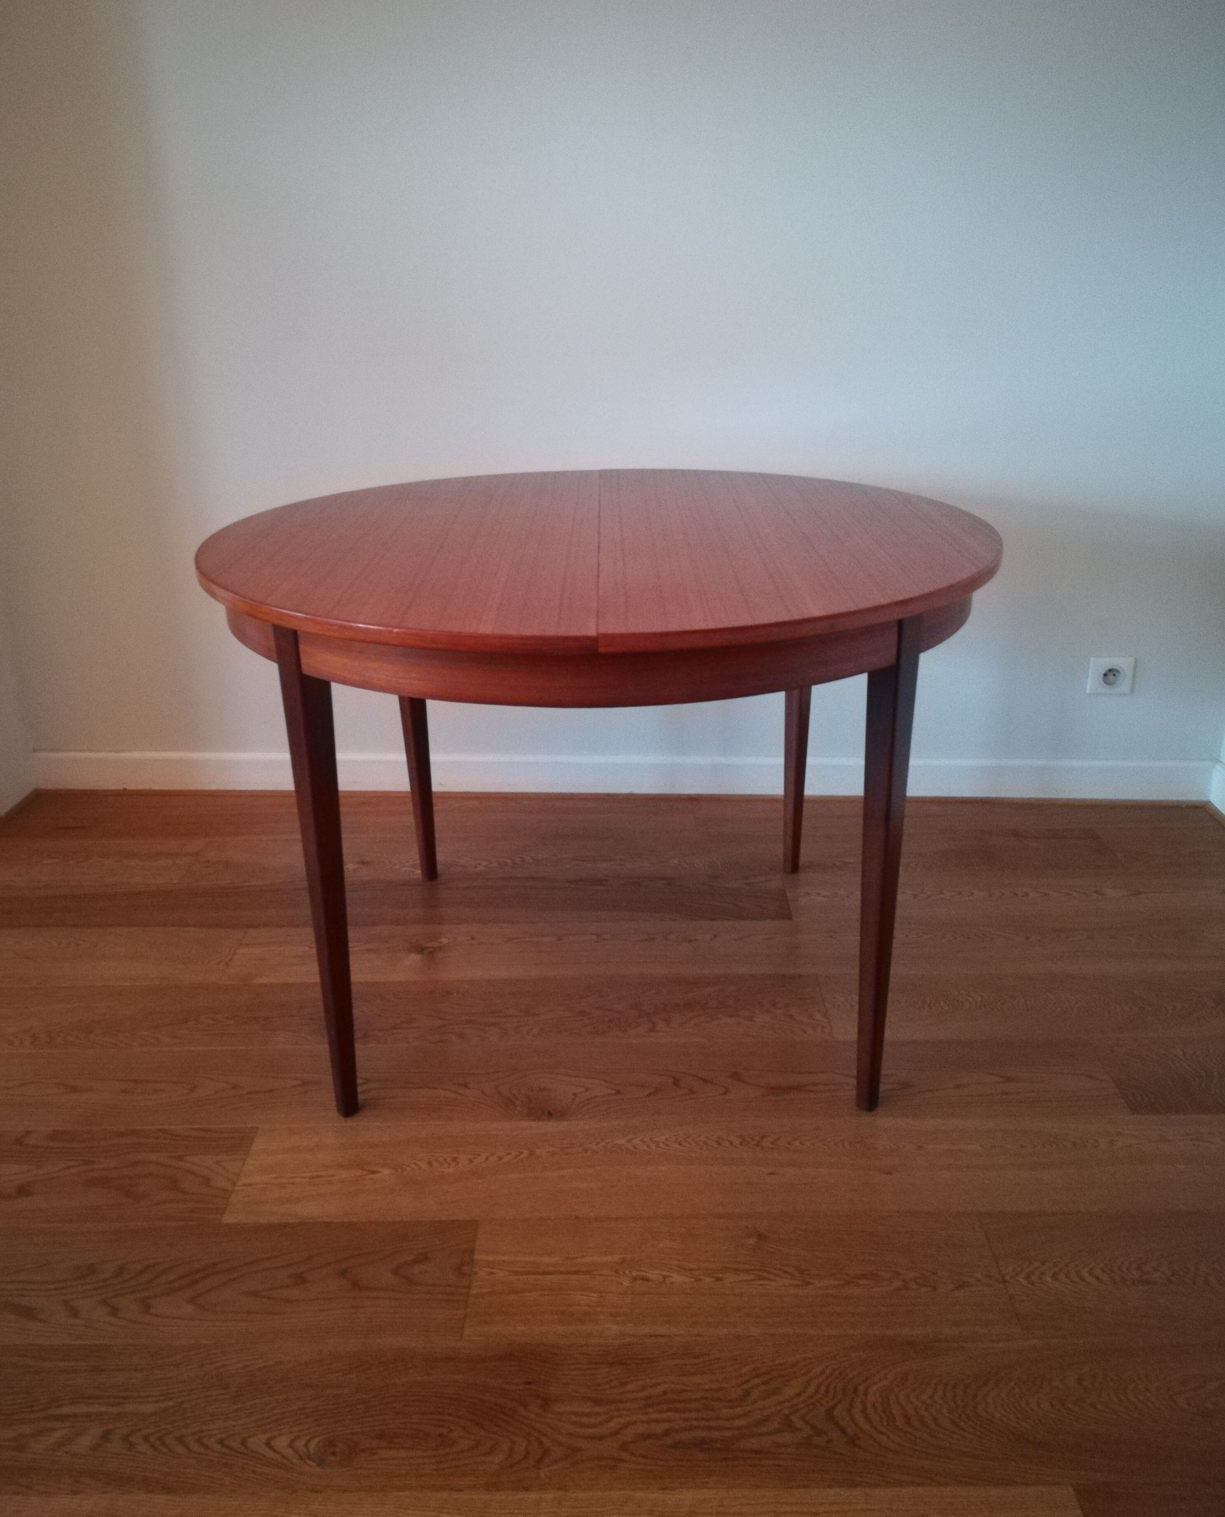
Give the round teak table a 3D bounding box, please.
[{"bbox_3d":[-0.013,0.013,1.882,1.090,0.734,1.090,-1,22,1],"label":"round teak table"}]

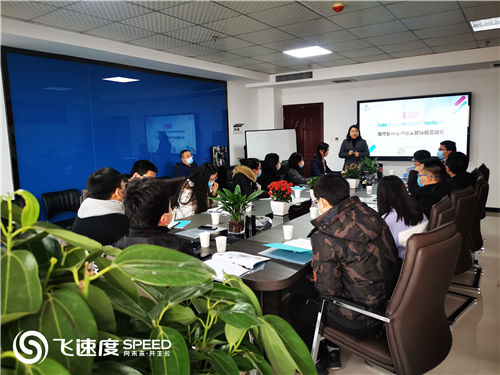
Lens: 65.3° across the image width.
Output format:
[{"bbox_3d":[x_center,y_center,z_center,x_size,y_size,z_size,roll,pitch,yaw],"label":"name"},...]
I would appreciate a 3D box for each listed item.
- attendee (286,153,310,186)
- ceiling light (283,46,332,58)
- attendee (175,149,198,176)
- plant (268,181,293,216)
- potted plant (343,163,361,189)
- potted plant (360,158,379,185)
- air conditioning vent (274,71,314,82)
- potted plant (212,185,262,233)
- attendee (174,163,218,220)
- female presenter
[{"bbox_3d":[0.801,0.090,5.525,0.740,1.200,0.520,0,8,12],"label":"attendee"},{"bbox_3d":[0.860,-1.997,5.785,0.590,0.050,0.590,4,9,34],"label":"ceiling light"},{"bbox_3d":[-0.753,0.046,5.953,0.780,1.260,0.560,1,8,16],"label":"attendee"},{"bbox_3d":[0.249,0.083,3.243,0.190,0.276,0.190,-2,7,0],"label":"plant"},{"bbox_3d":[1.299,-0.146,4.932,0.210,0.300,0.210,4,9,34],"label":"potted plant"},{"bbox_3d":[1.613,-0.224,5.267,0.250,0.350,0.250,4,9,34],"label":"potted plant"},{"bbox_3d":[0.861,-2.121,7.525,0.790,0.125,0.040,4,9,34],"label":"air conditioning vent"},{"bbox_3d":[-0.094,0.143,2.677,0.320,0.323,0.300,-2,7,0],"label":"potted plant"},{"bbox_3d":[-0.397,0.359,3.482,0.660,1.170,0.480,0,8,14],"label":"attendee"},{"bbox_3d":[1.834,-0.328,6.858,0.520,1.535,0.340,1,8,17],"label":"female presenter"}]

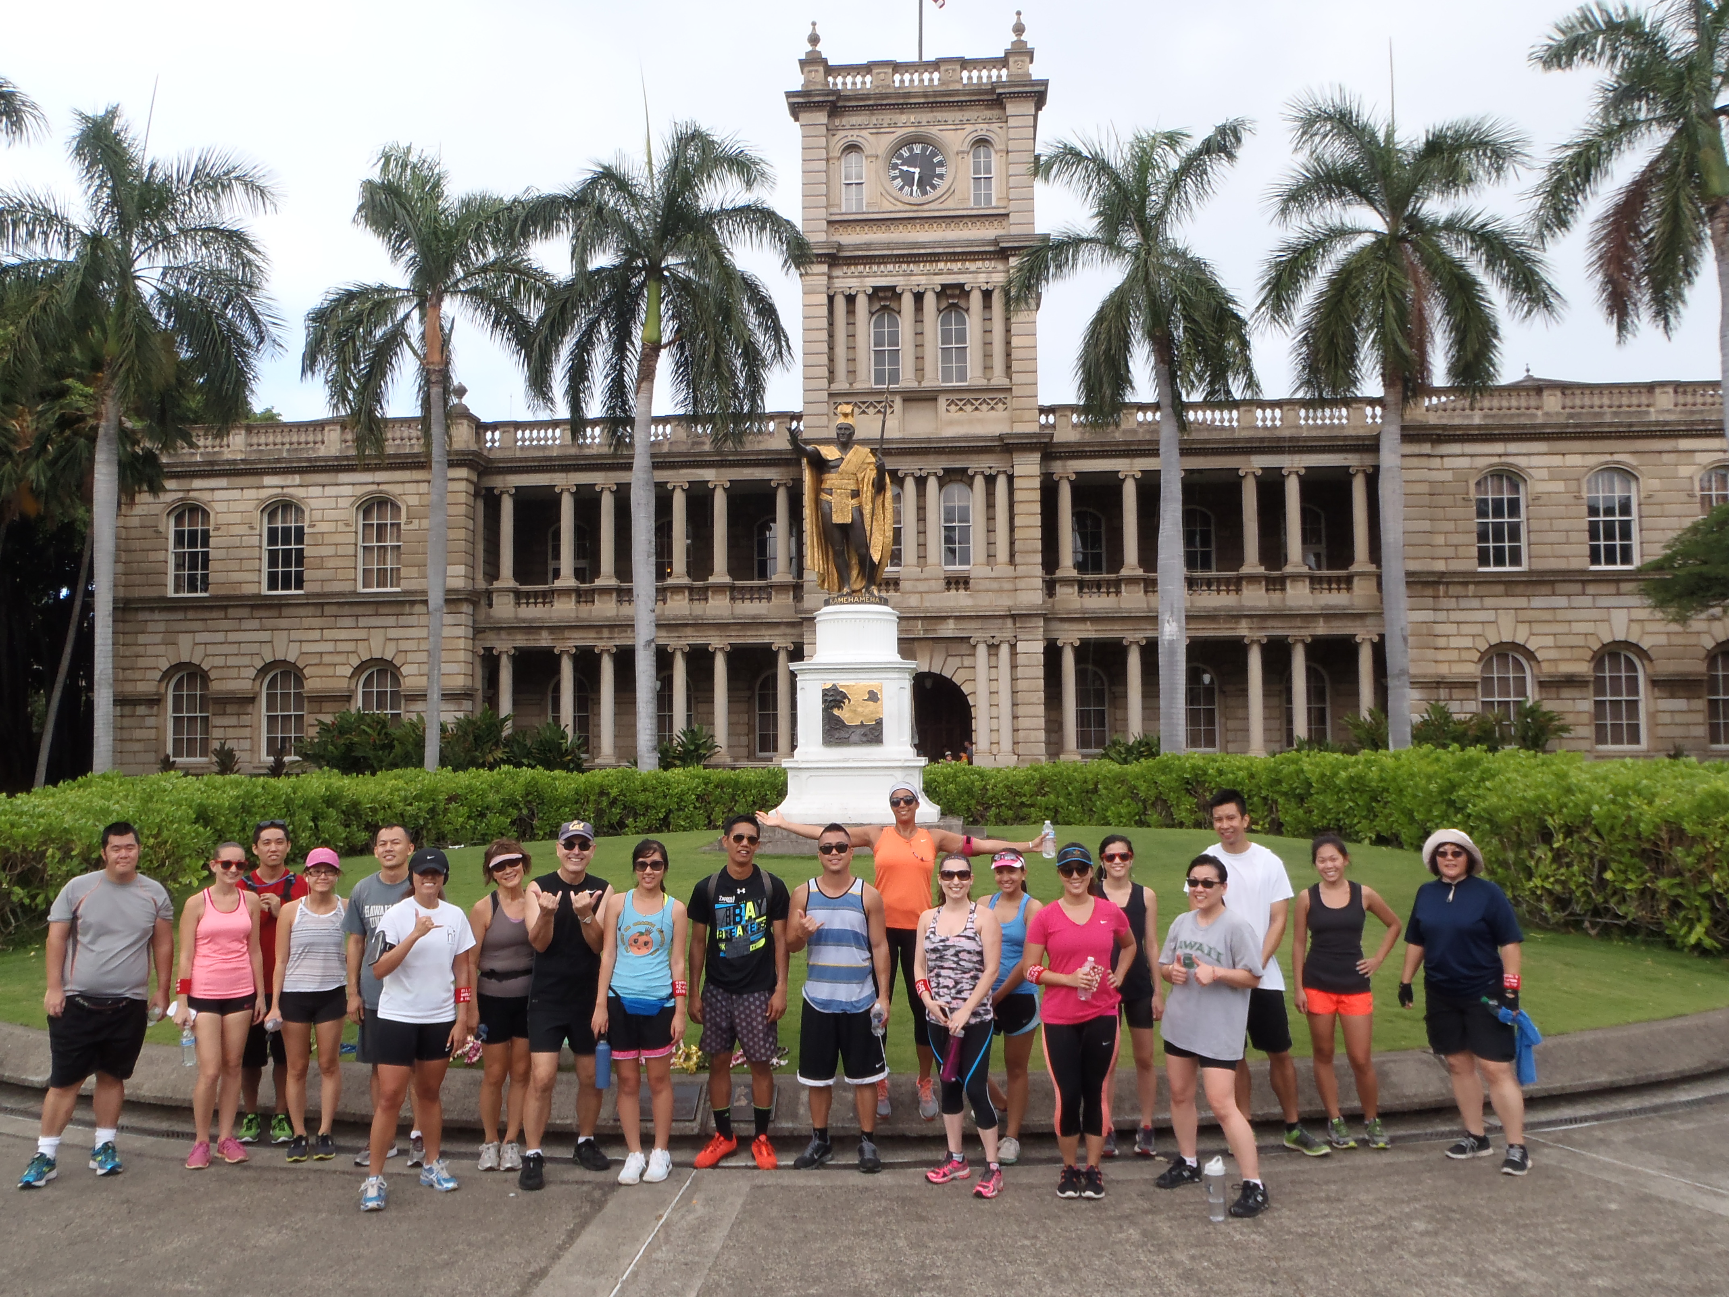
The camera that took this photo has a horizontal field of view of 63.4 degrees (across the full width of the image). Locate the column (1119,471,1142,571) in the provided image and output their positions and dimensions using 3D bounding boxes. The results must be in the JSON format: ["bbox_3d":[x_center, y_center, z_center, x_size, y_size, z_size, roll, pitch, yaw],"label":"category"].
[{"bbox_3d":[8.620,-4.056,45.149,0.680,3.348,0.650,-1,-4,5],"label":"column"}]

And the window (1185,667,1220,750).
[{"bbox_3d":[10.735,1.900,44.467,0.983,2.798,0.250,-1,-3,5],"label":"window"}]

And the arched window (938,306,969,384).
[{"bbox_3d":[2.659,-8.959,41.411,0.886,2.268,0.250,-1,-3,5],"label":"arched window"}]

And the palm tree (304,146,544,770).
[{"bbox_3d":[-10.468,-4.224,33.491,5.472,15.969,5.472,-1,-4,5],"label":"palm tree"}]

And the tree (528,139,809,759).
[{"bbox_3d":[-4.666,-4.415,32.695,6.456,16.108,6.456,-1,-4,5],"label":"tree"}]

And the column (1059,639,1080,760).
[{"bbox_3d":[6.592,1.630,44.981,0.680,3.867,0.650,-1,-4,5],"label":"column"}]

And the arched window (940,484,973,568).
[{"bbox_3d":[2.700,-3.624,41.118,0.875,2.551,0.250,-1,-3,5],"label":"arched window"}]

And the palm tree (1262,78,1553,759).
[{"bbox_3d":[11.529,-4.308,29.316,6.300,14.771,6.300,-1,-3,5],"label":"palm tree"}]

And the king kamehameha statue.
[{"bbox_3d":[-0.314,-1.924,18.622,1.319,2.602,1.050,-1,-3,5],"label":"king kamehameha statue"}]

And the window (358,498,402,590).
[{"bbox_3d":[-16.039,-3.436,46.355,1.507,3.133,0.250,-1,-4,5],"label":"window"}]

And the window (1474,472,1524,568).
[{"bbox_3d":[18.177,-3.634,39.923,1.376,2.853,0.250,-1,-3,5],"label":"window"}]

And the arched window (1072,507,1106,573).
[{"bbox_3d":[7.260,-3.213,46.406,1.400,2.890,0.250,-1,-4,5],"label":"arched window"}]

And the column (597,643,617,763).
[{"bbox_3d":[-7.776,1.691,42.211,0.520,3.526,0.520,-1,-3,5],"label":"column"}]

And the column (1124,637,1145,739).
[{"bbox_3d":[8.675,1.598,44.800,0.680,3.867,0.650,-1,-4,5],"label":"column"}]

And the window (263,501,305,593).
[{"bbox_3d":[-18.126,-3.185,43.921,1.420,2.930,0.250,-1,-4,5],"label":"window"}]

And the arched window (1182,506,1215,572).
[{"bbox_3d":[11.581,-3.523,49.296,1.522,3.018,0.250,-1,-4,5],"label":"arched window"}]

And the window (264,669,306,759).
[{"bbox_3d":[-18.068,2.054,43.696,1.420,2.830,0.250,-1,-4,5],"label":"window"}]

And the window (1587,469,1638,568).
[{"bbox_3d":[21.204,-3.678,39.671,1.268,2.857,0.250,-1,-3,5],"label":"window"}]

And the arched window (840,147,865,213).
[{"bbox_3d":[-0.336,-14.451,43.170,0.670,2.030,0.250,-1,-4,5],"label":"arched window"}]

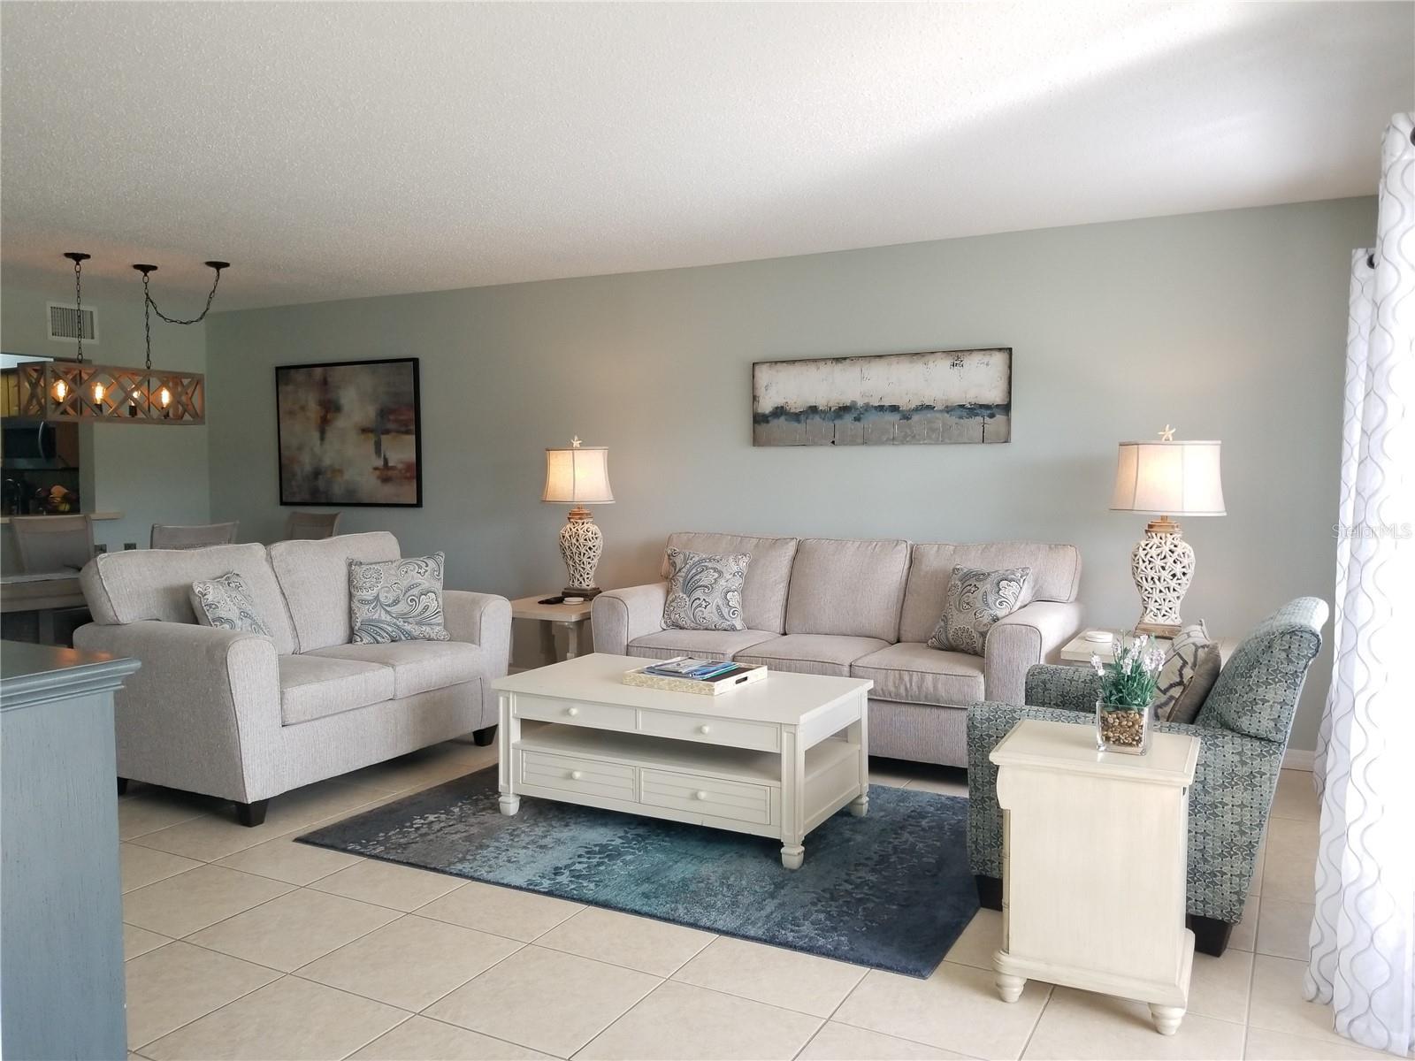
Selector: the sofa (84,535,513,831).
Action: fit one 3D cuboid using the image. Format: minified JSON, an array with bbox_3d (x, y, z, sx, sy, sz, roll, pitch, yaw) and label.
[{"bbox_3d":[-1.696,0.543,4.600,0.899,0.976,1.579,1,3,28],"label":"sofa"}]

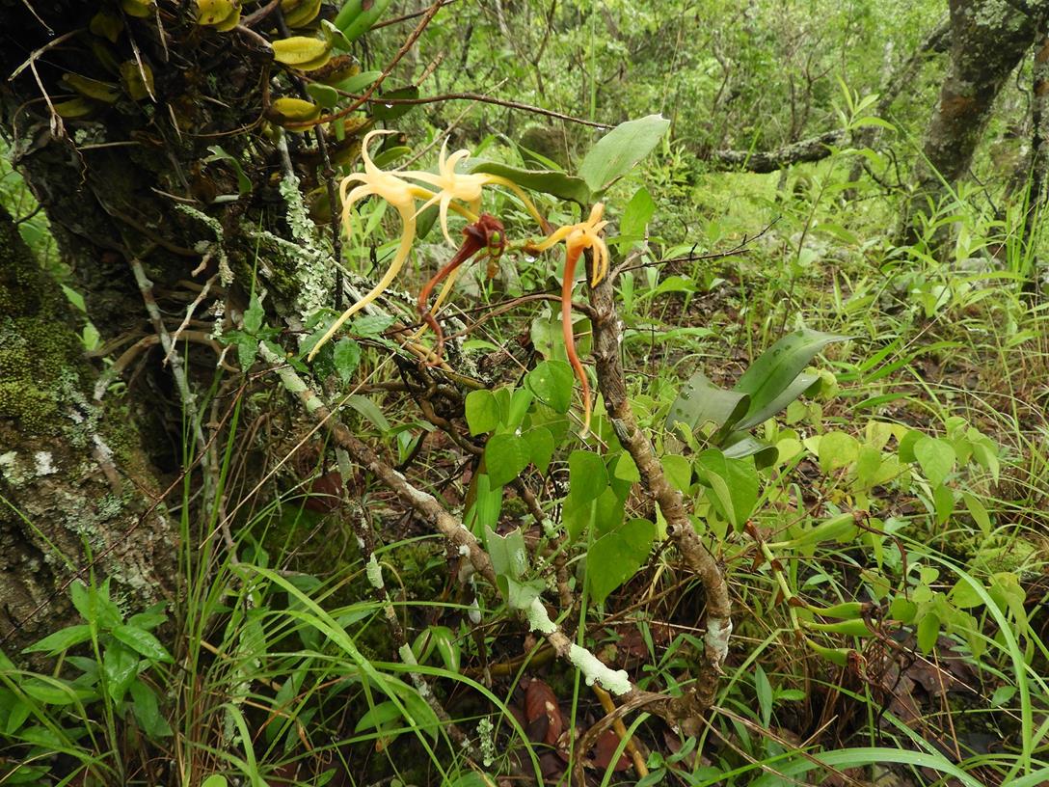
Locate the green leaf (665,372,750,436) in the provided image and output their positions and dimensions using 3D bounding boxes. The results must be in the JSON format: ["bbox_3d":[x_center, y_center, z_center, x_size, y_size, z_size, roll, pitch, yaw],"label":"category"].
[{"bbox_3d":[0.183,0.010,0.730,0.080,0.060,0.045,0,21,0],"label":"green leaf"}]

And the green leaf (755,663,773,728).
[{"bbox_3d":[0.233,0.295,0.710,0.017,0.062,0.017,0,21,0],"label":"green leaf"}]

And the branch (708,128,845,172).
[{"bbox_3d":[1.456,-1.400,4.200,0.770,0.230,0.270,0,21,0],"label":"branch"}]

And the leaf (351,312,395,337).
[{"bbox_3d":[-0.133,-0.061,0.640,0.039,0.020,0.024,0,21,0],"label":"leaf"}]

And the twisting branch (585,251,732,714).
[{"bbox_3d":[0.119,0.105,0.655,0.140,0.445,0.080,0,21,0],"label":"twisting branch"}]

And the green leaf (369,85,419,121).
[{"bbox_3d":[-0.113,-0.252,0.630,0.043,0.030,0.022,0,21,0],"label":"green leaf"}]

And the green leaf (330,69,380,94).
[{"bbox_3d":[-0.146,-0.270,0.630,0.045,0.021,0.022,0,21,0],"label":"green leaf"}]

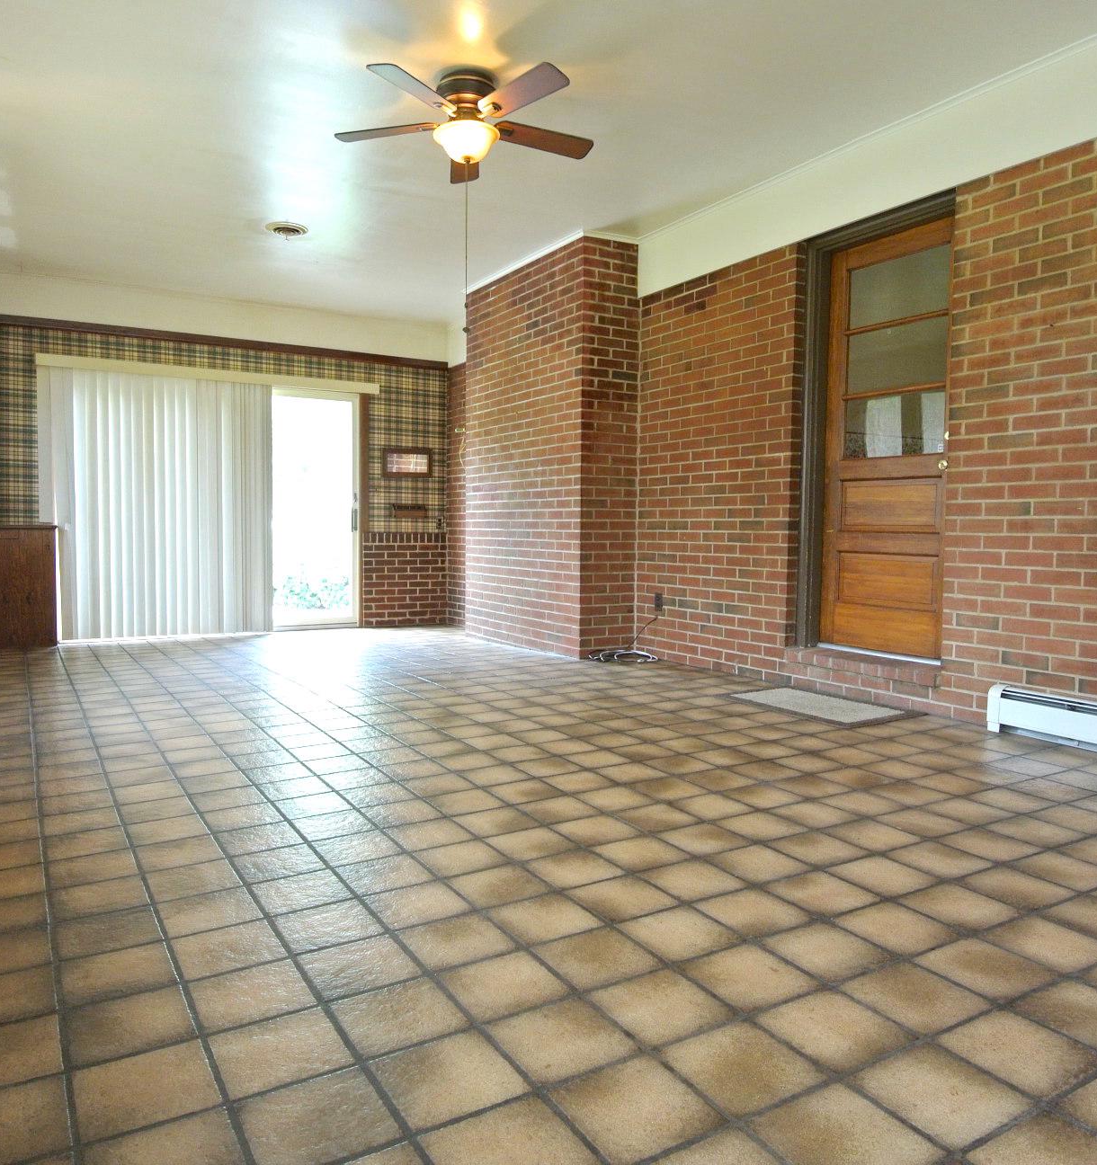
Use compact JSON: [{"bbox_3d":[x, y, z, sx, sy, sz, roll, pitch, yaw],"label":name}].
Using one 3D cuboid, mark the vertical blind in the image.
[{"bbox_3d":[-2.967,-0.583,6.720,1.640,2.020,0.100,-1,4,-32],"label":"vertical blind"}]

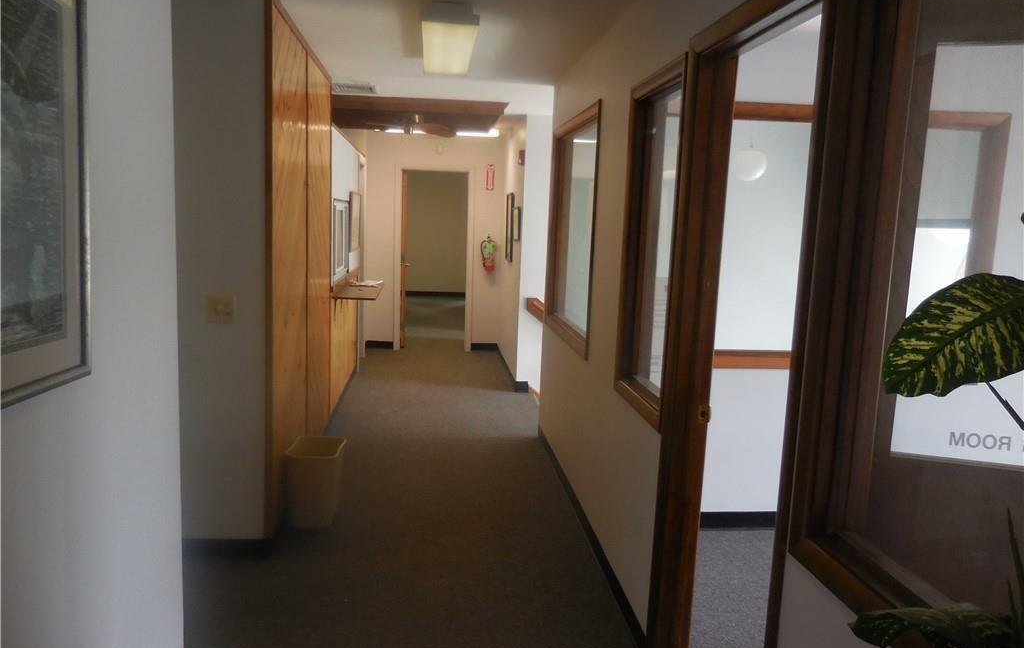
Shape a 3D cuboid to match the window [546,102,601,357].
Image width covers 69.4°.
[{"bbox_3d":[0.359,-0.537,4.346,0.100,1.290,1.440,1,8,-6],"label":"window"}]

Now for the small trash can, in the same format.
[{"bbox_3d":[-0.974,0.789,3.686,0.260,0.365,0.340,1,8,-6],"label":"small trash can"}]

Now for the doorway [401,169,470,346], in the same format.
[{"bbox_3d":[-0.886,-0.712,8.467,0.790,2.060,0.130,1,8,-6],"label":"doorway"}]

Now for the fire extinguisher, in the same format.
[{"bbox_3d":[-0.260,-0.800,8.387,0.180,0.420,0.140,1,8,-6],"label":"fire extinguisher"}]

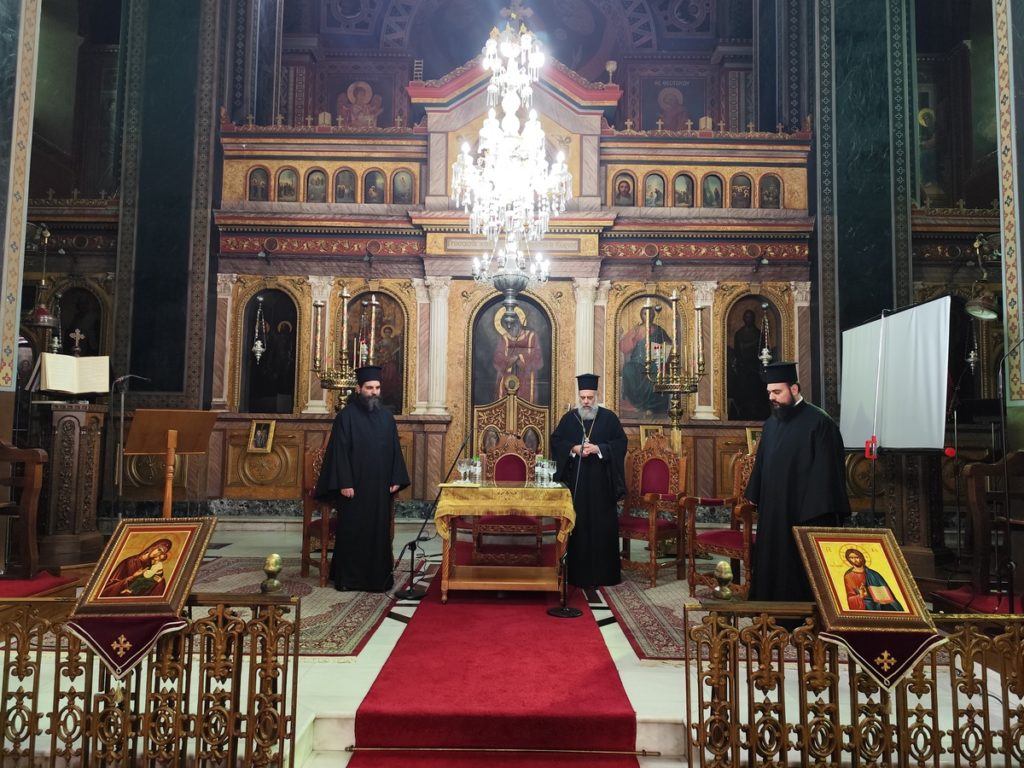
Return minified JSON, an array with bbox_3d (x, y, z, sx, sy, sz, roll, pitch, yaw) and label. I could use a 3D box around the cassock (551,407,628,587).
[{"bbox_3d":[0.667,0.916,5.748,0.660,1.485,0.420,0,-4,5],"label":"cassock"}]

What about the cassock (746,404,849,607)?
[{"bbox_3d":[1.942,0.844,4.648,0.700,1.506,0.480,-2,-5,38],"label":"cassock"}]

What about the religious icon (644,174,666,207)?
[{"bbox_3d":[1.885,-2.539,8.938,0.289,0.436,0.050,1,-4,0],"label":"religious icon"}]

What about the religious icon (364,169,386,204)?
[{"bbox_3d":[-1.906,-2.744,9.502,0.298,0.486,0.050,1,-4,0],"label":"religious icon"}]

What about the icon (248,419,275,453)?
[{"bbox_3d":[-3.137,0.659,8.537,0.284,0.435,0.040,1,-31,0],"label":"icon"}]

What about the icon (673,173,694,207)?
[{"bbox_3d":[2.346,-2.647,9.306,0.301,0.448,0.050,1,-4,0],"label":"icon"}]

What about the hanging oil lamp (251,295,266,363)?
[{"bbox_3d":[-3.290,-0.714,8.829,0.195,0.902,0.195,1,-4,0],"label":"hanging oil lamp"}]

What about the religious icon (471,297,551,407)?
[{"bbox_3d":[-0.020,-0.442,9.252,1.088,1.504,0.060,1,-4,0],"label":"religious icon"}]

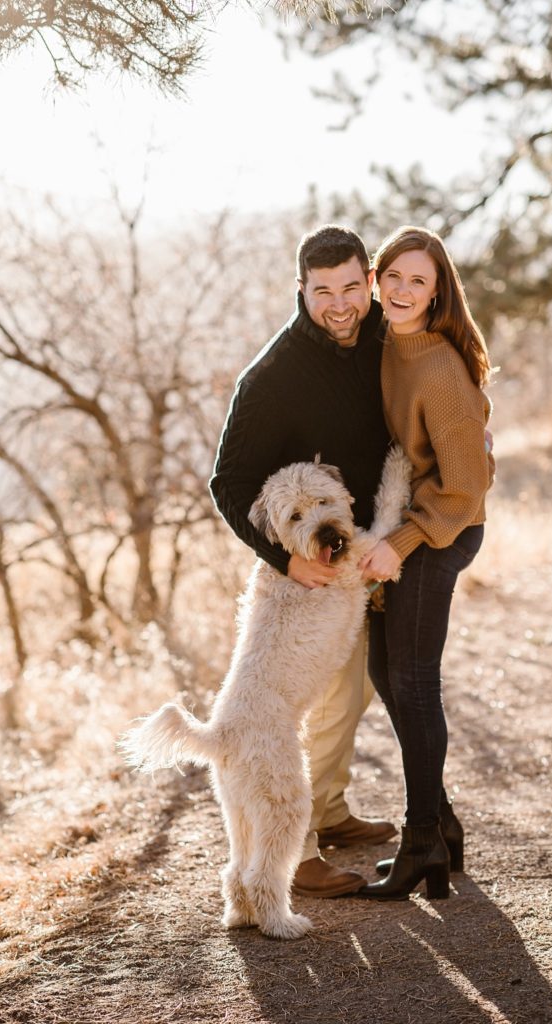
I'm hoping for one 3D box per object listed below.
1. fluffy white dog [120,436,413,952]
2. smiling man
[{"bbox_3d":[-0.030,0.430,5.800,0.680,1.150,0.420,-4,6,-40],"label":"fluffy white dog"},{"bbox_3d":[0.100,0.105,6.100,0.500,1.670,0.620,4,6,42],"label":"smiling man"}]

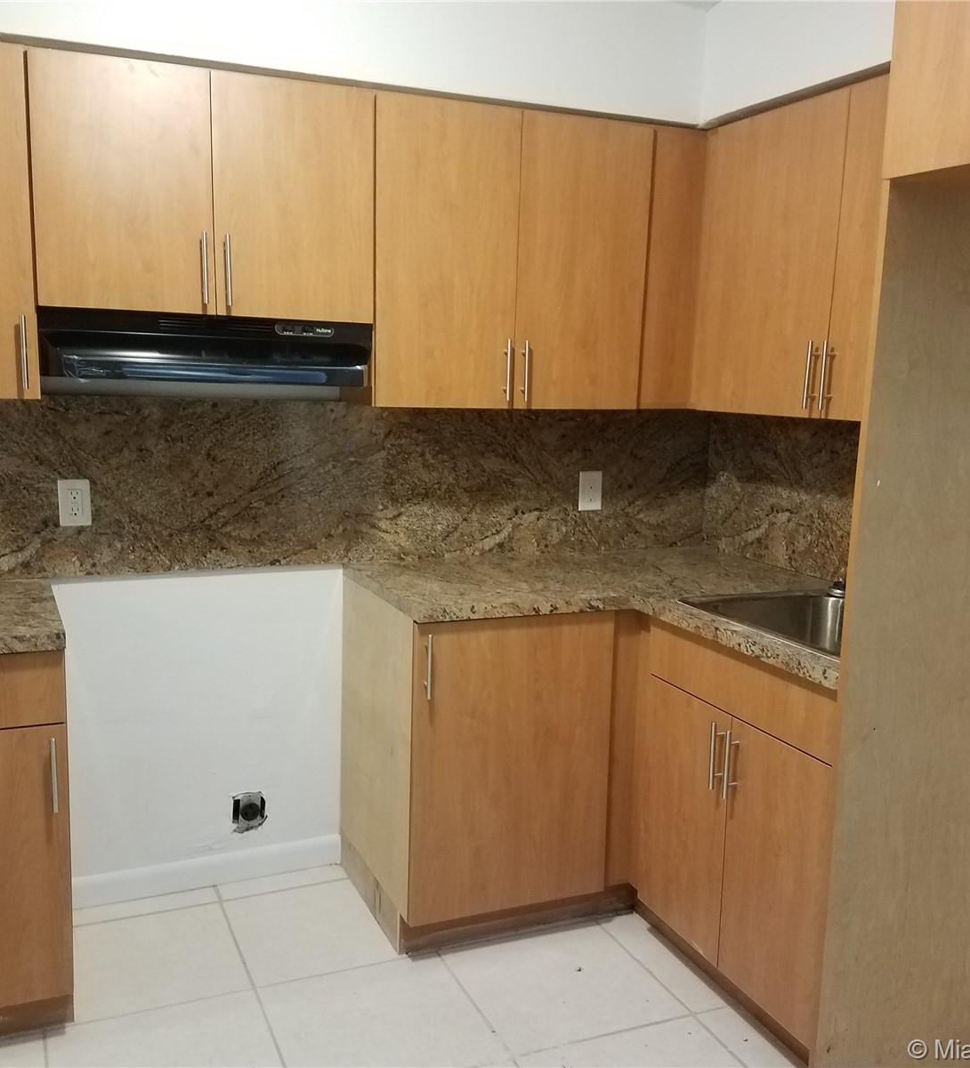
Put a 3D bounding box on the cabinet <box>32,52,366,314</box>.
[{"bbox_3d":[-0.687,-0.805,2.614,0.771,0.544,0.332,-2,9,-23],"label":"cabinet"}]

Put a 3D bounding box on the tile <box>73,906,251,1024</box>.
[{"bbox_3d":[-0.847,1.061,2.660,0.463,0.010,0.463,-2,9,-23],"label":"tile"}]

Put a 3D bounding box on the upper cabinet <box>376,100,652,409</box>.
[{"bbox_3d":[0.020,-0.731,2.929,0.770,0.749,0.332,-2,9,-23],"label":"upper cabinet"}]

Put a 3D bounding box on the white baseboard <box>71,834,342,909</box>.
[{"bbox_3d":[-0.777,0.953,3.036,0.769,0.095,0.015,-2,9,-23],"label":"white baseboard"}]

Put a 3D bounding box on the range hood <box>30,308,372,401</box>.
[{"bbox_3d":[-0.673,-0.451,2.613,0.763,0.155,0.450,-2,9,-23],"label":"range hood"}]

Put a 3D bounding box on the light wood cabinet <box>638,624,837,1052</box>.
[{"bbox_3d":[0.832,0.673,2.554,0.631,0.875,0.710,-2,9,-23],"label":"light wood cabinet"}]

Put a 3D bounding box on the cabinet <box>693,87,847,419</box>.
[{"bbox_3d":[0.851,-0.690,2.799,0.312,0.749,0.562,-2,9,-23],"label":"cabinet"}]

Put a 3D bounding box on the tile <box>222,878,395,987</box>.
[{"bbox_3d":[-0.432,1.045,2.835,0.440,0.010,0.463,-2,9,-23],"label":"tile"}]

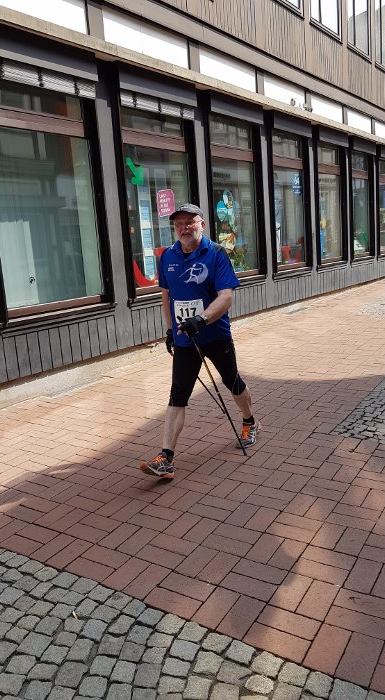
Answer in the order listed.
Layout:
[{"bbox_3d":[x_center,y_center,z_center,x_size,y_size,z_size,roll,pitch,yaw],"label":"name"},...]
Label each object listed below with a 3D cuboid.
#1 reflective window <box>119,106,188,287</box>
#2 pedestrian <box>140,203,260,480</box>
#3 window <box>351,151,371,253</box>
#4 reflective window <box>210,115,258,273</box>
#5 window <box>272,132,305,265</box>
[{"bbox_3d":[-0.440,-1.999,7.102,0.120,2.240,1.280,5,14,37],"label":"reflective window"},{"bbox_3d":[0.041,-0.082,3.496,0.650,1.760,1.020,5,14,37],"label":"pedestrian"},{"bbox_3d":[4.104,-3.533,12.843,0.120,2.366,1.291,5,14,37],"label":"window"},{"bbox_3d":[0.680,-2.442,8.510,0.120,2.423,1.326,5,14,37],"label":"reflective window"},{"bbox_3d":[1.849,-2.809,9.989,0.120,2.400,1.303,5,14,37],"label":"window"}]

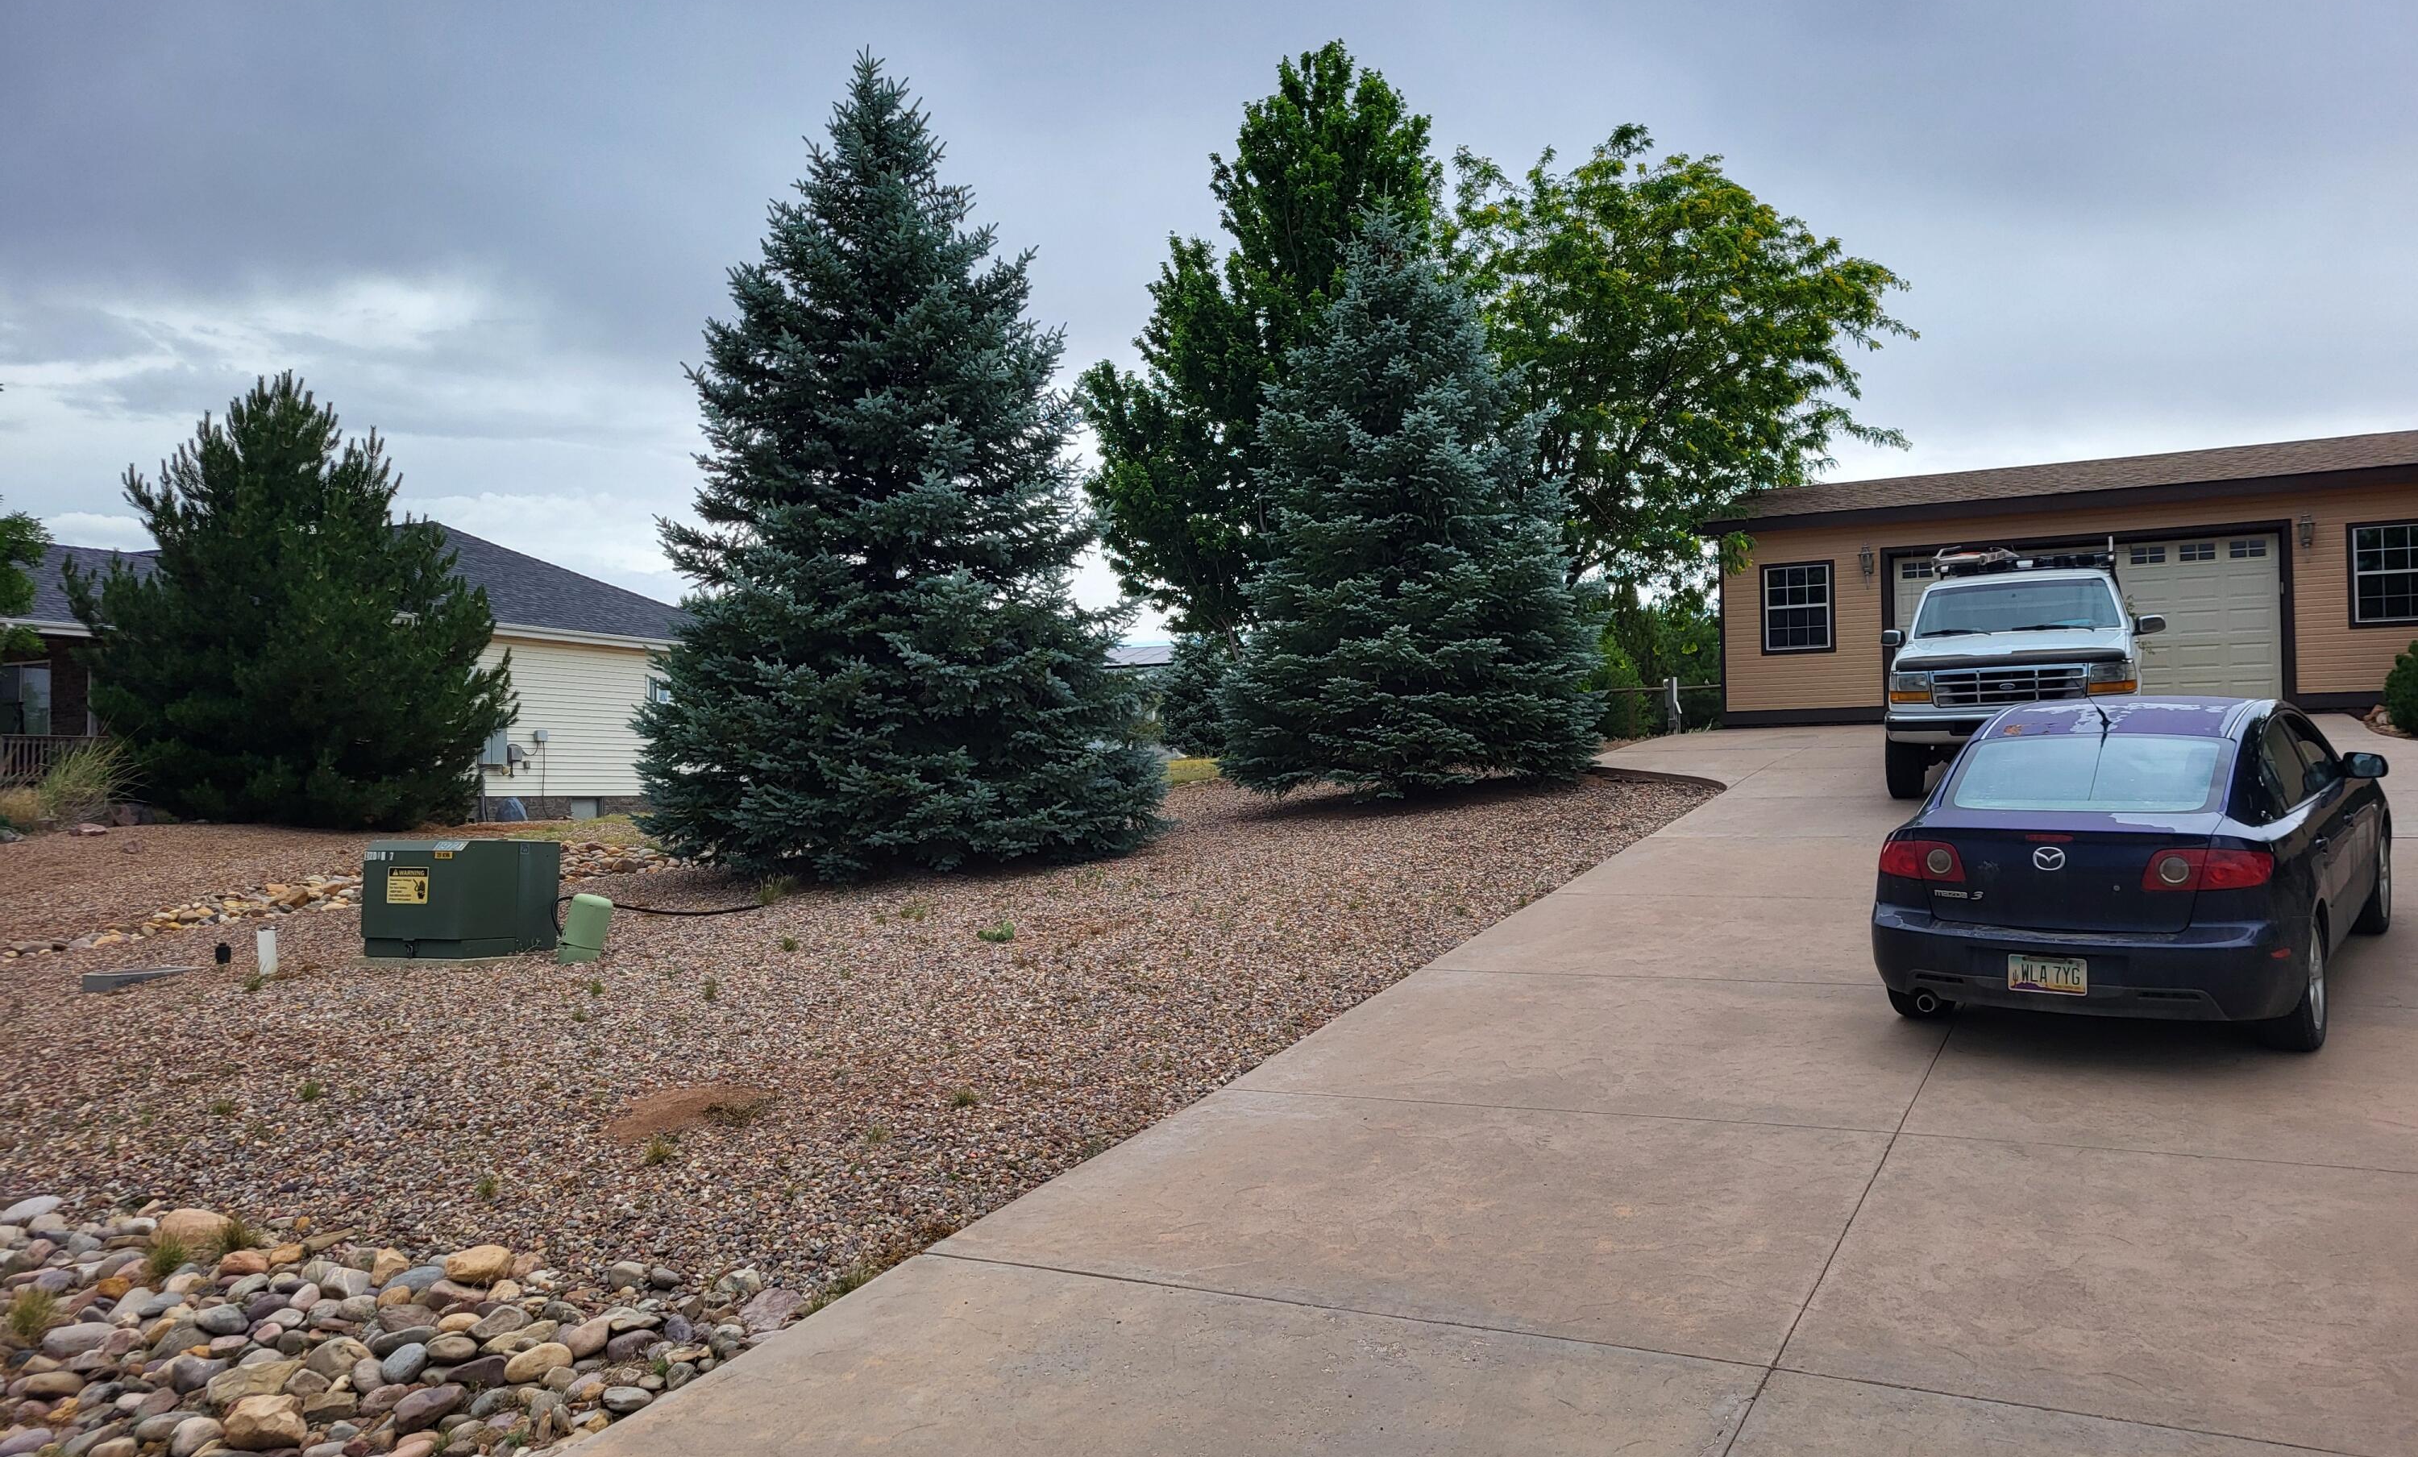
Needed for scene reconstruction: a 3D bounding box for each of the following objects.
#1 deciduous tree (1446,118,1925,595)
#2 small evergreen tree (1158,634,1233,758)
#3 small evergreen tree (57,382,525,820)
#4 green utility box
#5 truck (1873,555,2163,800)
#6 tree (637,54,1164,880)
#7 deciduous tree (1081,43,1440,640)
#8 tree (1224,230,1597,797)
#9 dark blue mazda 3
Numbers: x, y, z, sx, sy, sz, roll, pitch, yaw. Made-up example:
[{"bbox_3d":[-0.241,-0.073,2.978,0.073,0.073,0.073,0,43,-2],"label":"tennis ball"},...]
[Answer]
[{"bbox_3d":[6.855,-4.359,27.162,6.939,9.342,6.939,-1,-2,14],"label":"deciduous tree"},{"bbox_3d":[-0.168,-0.506,28.519,1.400,1.990,1.400,-1,-2,0],"label":"small evergreen tree"},{"bbox_3d":[-11.170,-1.573,22.059,4.837,5.502,4.837,1,-2,-27],"label":"small evergreen tree"},{"bbox_3d":[-5.675,1.296,13.801,0.860,0.830,0.960,-1,-2,20],"label":"green utility box"},{"bbox_3d":[7.948,-0.613,17.652,2.050,2.150,5.600,-2,4,27],"label":"truck"},{"bbox_3d":[-3.280,-2.905,19.008,5.405,8.450,5.405,0,-2,-10],"label":"tree"},{"bbox_3d":[0.897,-4.820,27.179,5.754,11.076,5.754,-1,-2,2],"label":"deciduous tree"},{"bbox_3d":[2.412,-2.790,22.104,4.617,7.030,4.617,-1,-2,6],"label":"tree"},{"bbox_3d":[4.868,0.568,9.377,1.770,1.465,4.530,-1,5,38],"label":"dark blue mazda 3"}]

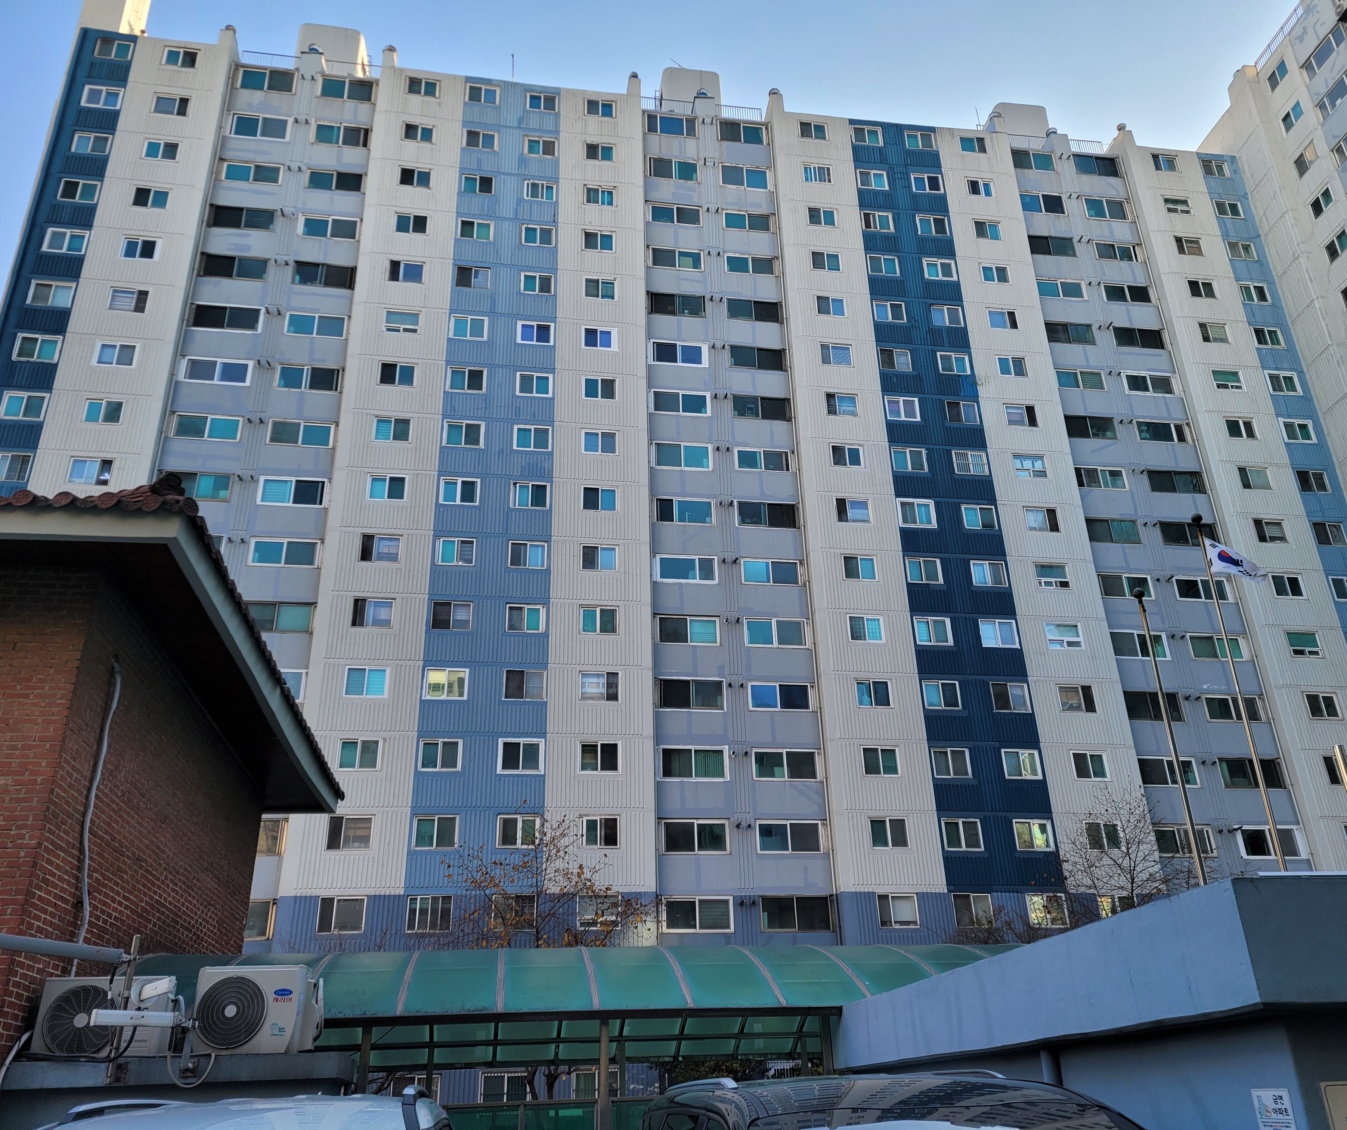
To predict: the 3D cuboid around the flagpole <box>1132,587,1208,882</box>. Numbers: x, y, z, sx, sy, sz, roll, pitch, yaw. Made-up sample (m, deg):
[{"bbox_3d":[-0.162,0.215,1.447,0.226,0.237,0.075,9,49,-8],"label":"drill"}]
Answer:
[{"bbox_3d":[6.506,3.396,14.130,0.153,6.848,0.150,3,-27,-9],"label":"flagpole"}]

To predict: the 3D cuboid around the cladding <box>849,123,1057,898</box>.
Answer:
[{"bbox_3d":[11.423,-5.147,48.826,4.520,37.656,0.400,2,-26,-8],"label":"cladding"}]

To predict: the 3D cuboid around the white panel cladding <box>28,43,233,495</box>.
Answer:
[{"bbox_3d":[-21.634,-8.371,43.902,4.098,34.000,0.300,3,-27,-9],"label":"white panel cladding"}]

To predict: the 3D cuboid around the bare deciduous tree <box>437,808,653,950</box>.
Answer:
[{"bbox_3d":[-3.303,10.688,29.151,5.766,8.959,5.200,3,-27,-9],"label":"bare deciduous tree"}]

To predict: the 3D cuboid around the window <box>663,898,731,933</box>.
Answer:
[{"bbox_3d":[0.815,11.819,38.231,2.334,1.128,0.150,3,-27,-9],"label":"window"}]

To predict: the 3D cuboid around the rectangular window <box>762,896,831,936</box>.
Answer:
[{"bbox_3d":[4.294,12.223,39.569,2.421,1.241,0.150,2,-26,-8],"label":"rectangular window"}]

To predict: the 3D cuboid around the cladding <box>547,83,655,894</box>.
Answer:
[{"bbox_3d":[-2.985,-5.798,45.845,3.677,37.151,0.300,3,-27,-9],"label":"cladding"}]

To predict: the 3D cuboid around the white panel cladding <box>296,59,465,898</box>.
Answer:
[{"bbox_3d":[-11.159,-6.208,44.636,3.830,37.266,0.300,3,-27,-9],"label":"white panel cladding"}]

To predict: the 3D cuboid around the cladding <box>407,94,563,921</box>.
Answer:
[{"bbox_3d":[-7.149,-5.910,46.063,4.529,37.683,0.400,2,-26,-8],"label":"cladding"}]

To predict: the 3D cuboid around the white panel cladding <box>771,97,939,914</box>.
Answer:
[{"bbox_3d":[7.248,-5.440,48.264,3.922,37.921,0.400,2,-26,-8],"label":"white panel cladding"}]

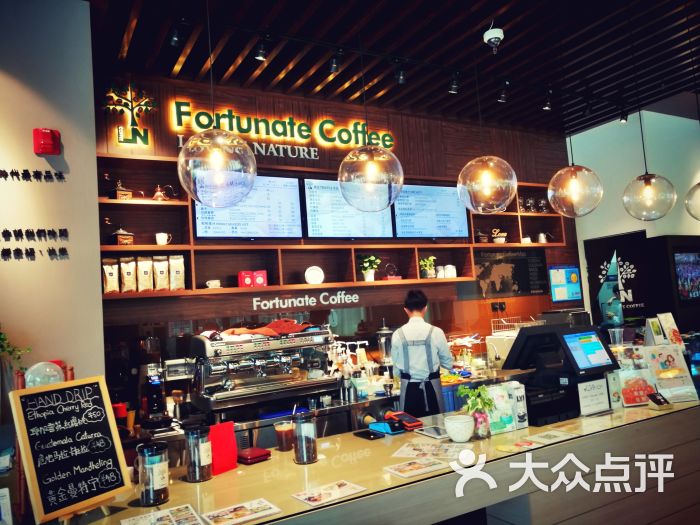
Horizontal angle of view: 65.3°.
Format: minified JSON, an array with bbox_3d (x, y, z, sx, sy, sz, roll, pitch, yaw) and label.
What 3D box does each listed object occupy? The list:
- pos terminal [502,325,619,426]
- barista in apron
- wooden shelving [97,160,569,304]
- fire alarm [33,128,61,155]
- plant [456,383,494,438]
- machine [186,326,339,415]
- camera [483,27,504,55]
[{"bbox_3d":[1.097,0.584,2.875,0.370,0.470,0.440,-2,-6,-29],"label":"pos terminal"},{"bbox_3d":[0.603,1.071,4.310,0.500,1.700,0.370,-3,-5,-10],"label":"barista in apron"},{"bbox_3d":[0.269,-0.331,5.499,5.220,1.110,0.280,-2,-6,-29],"label":"wooden shelving"},{"bbox_3d":[-1.760,-0.699,3.163,0.143,0.148,0.060,-2,-6,-29],"label":"fire alarm"},{"bbox_3d":[0.600,0.710,2.623,0.165,0.250,0.155,-2,-6,-29],"label":"plant"},{"bbox_3d":[-0.640,0.812,4.140,0.990,0.570,0.600,-2,-6,-29],"label":"machine"},{"bbox_3d":[1.052,-1.625,4.005,0.140,0.130,0.140,-4,-5,0],"label":"camera"}]

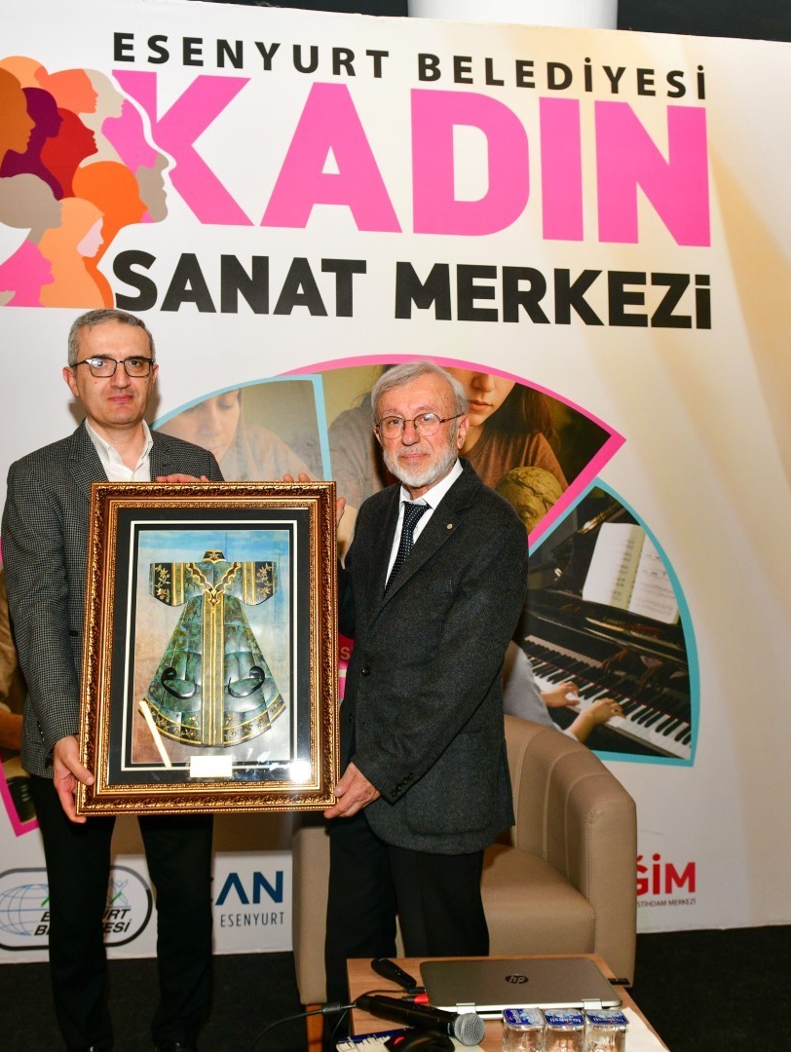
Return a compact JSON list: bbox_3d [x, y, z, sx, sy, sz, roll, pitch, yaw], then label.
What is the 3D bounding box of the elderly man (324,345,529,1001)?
[{"bbox_3d":[0.045,0.450,2.280,0.520,1.630,0.440,1,1,43],"label":"elderly man"}]

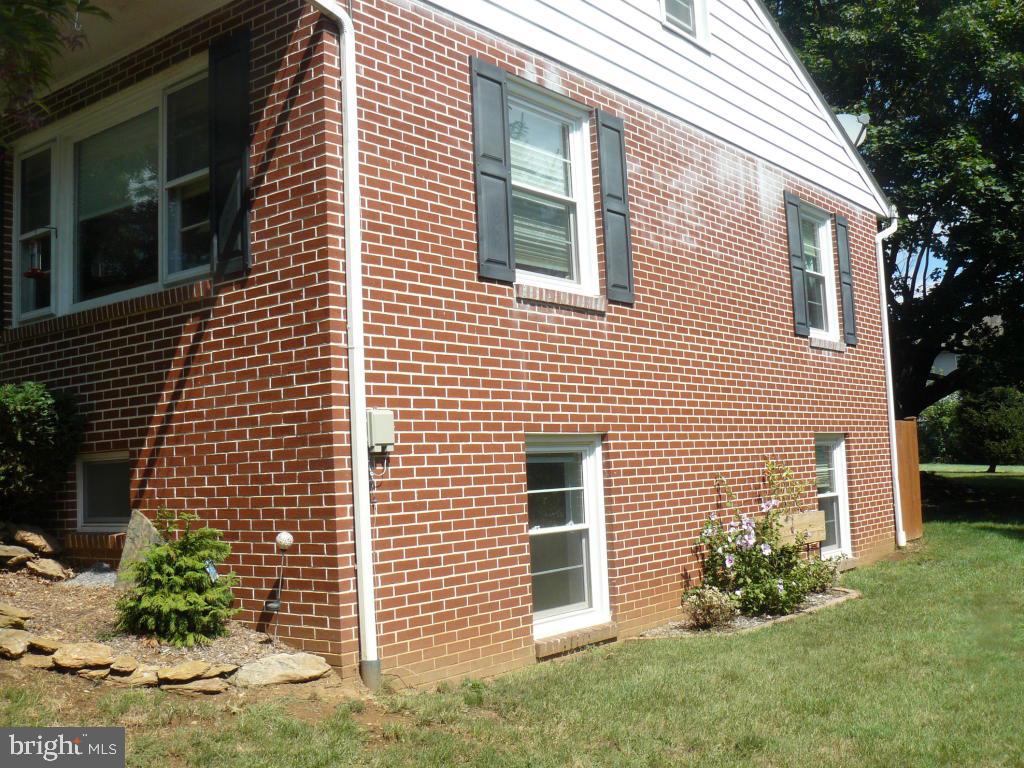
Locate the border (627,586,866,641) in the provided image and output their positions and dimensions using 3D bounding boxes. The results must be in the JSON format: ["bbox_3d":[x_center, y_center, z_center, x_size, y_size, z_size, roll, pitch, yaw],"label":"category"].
[{"bbox_3d":[2.030,1.831,8.725,0.820,0.110,2.900,-6,-6,38],"label":"border"}]

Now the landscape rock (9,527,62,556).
[{"bbox_3d":[-3.177,1.050,7.100,0.340,0.170,0.240,-2,-5,-8],"label":"landscape rock"}]

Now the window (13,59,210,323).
[{"bbox_3d":[-2.798,-1.252,7.422,2.550,1.460,0.120,-6,-6,38],"label":"window"}]

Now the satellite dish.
[{"bbox_3d":[4.207,-3.136,13.173,0.530,0.530,0.420,-1,-5,-15],"label":"satellite dish"}]

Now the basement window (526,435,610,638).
[{"bbox_3d":[0.366,1.039,7.540,0.120,1.365,1.010,-6,-6,38],"label":"basement window"}]

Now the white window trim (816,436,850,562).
[{"bbox_3d":[3.376,1.204,11.352,0.120,1.350,0.980,-6,-6,38],"label":"white window trim"}]

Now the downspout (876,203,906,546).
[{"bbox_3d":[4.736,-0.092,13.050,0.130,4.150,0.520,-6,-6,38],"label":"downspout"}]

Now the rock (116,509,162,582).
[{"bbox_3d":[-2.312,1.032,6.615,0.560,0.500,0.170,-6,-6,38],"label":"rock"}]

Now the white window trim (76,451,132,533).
[{"bbox_3d":[-2.719,0.734,7.239,0.790,0.535,0.080,-6,-6,38],"label":"white window trim"}]

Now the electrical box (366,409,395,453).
[{"bbox_3d":[-0.755,0.261,6.000,0.090,0.235,0.170,-6,-6,38],"label":"electrical box"}]

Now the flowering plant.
[{"bbox_3d":[2.075,1.261,8.896,0.680,1.200,1.100,-6,-6,38],"label":"flowering plant"}]

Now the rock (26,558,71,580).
[{"bbox_3d":[-3.053,1.219,7.000,0.310,0.140,0.220,0,-5,-24],"label":"rock"}]

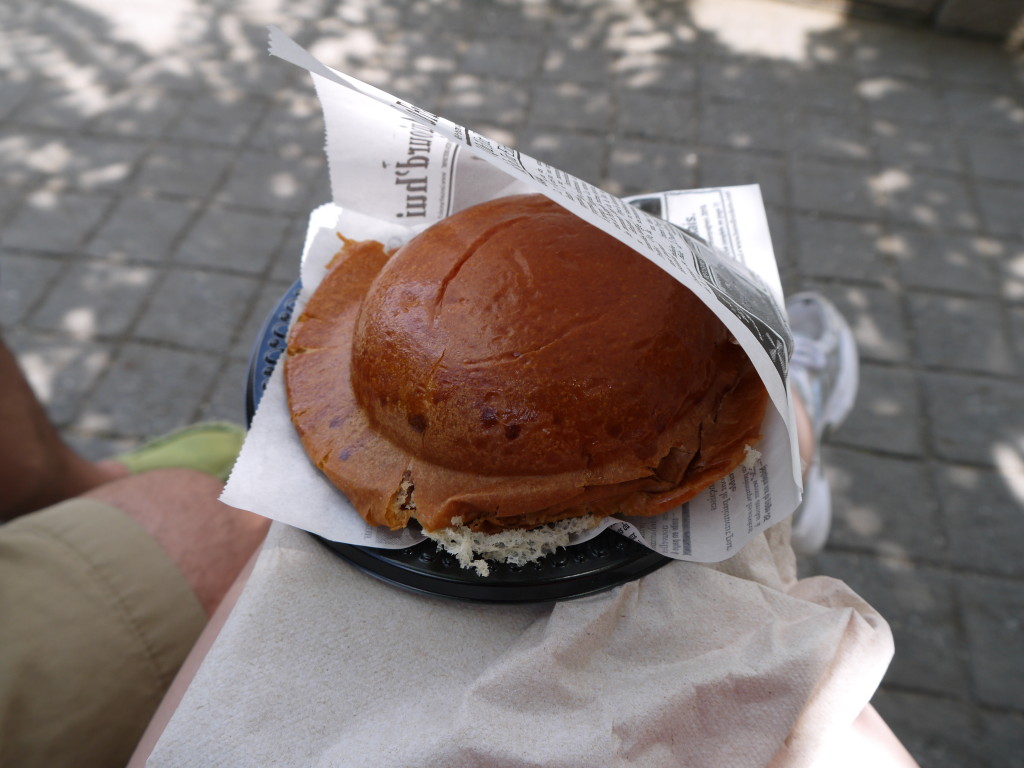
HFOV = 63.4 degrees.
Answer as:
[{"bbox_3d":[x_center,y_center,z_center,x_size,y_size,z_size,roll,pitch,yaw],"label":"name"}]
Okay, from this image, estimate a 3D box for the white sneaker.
[{"bbox_3d":[0.279,0.019,0.798,0.100,0.108,0.265,0,65,18],"label":"white sneaker"}]

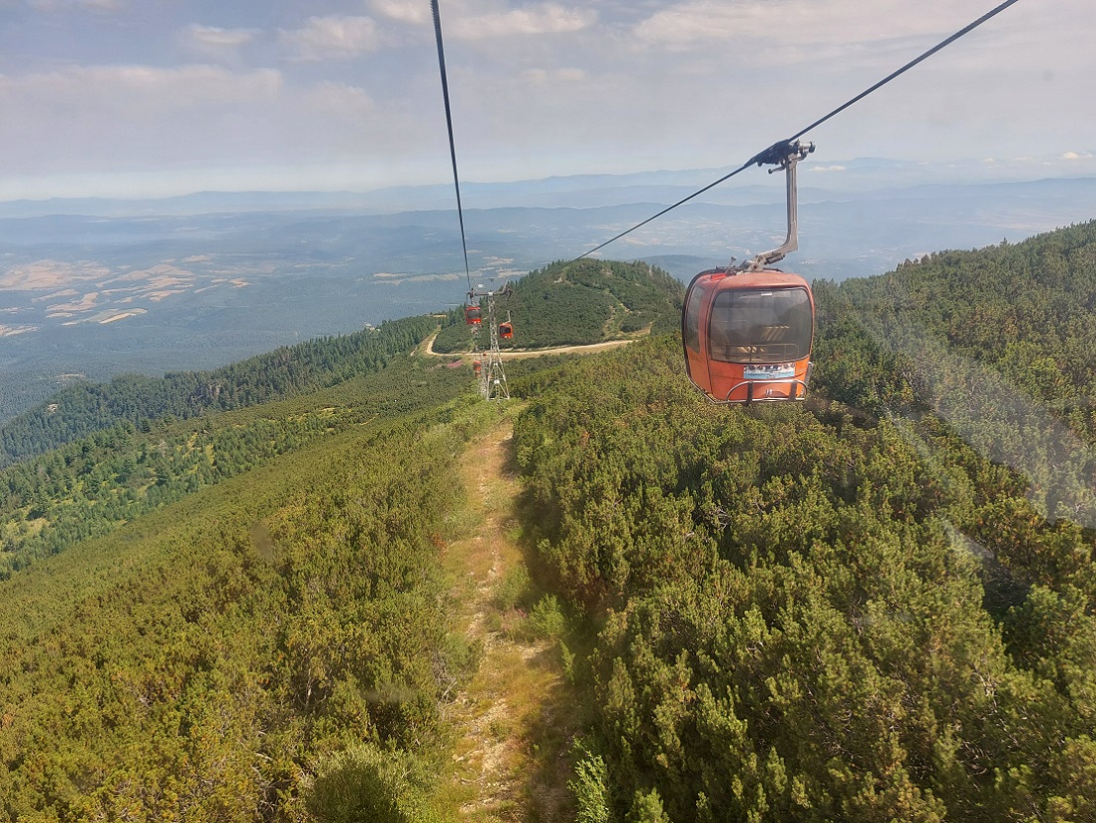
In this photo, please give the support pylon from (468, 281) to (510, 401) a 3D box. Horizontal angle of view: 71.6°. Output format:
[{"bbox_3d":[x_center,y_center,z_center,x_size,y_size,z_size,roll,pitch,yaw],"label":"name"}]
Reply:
[{"bbox_3d":[-6.246,-7.820,87.500,4.900,13.910,3.200,-4,17,-5],"label":"support pylon"}]

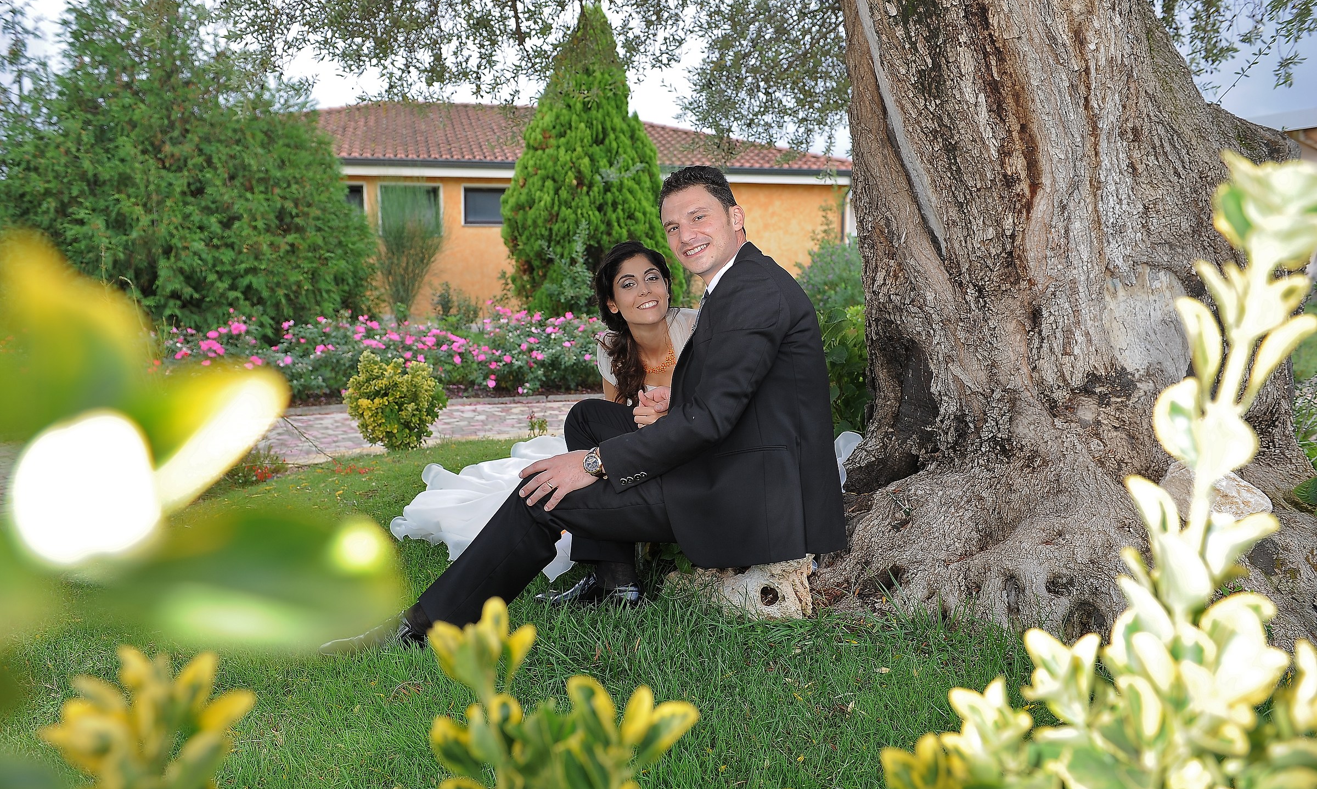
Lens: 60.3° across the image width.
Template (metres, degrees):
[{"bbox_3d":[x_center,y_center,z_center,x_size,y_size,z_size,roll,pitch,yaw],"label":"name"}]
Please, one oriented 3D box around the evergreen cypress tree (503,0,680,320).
[{"bbox_3d":[-0.795,-2.780,14.200,2.200,4.050,2.200,0,6,0],"label":"evergreen cypress tree"}]

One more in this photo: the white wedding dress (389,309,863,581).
[{"bbox_3d":[-0.090,0.101,2.870,1.120,0.630,0.800,4,7,35],"label":"white wedding dress"}]

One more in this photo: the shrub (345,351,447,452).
[{"bbox_3d":[-1.102,0.014,4.750,0.430,0.420,0.420,0,6,0],"label":"shrub"}]

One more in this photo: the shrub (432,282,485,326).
[{"bbox_3d":[-2.752,-1.227,15.500,0.730,0.660,0.700,0,6,0],"label":"shrub"}]

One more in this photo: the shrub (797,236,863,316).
[{"bbox_3d":[1.594,-0.860,10.000,1.050,1.080,1.000,0,6,0],"label":"shrub"}]

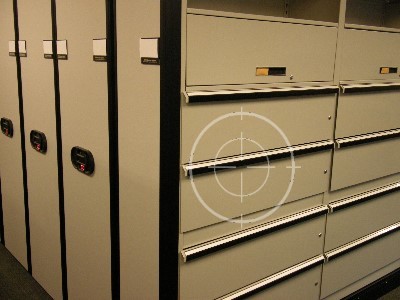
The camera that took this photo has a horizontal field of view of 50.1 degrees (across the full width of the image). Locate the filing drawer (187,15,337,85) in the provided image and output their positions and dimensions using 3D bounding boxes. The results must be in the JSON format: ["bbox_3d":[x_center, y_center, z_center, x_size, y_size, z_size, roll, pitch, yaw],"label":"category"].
[{"bbox_3d":[0.190,-0.422,1.863,0.866,0.245,0.350,-8,16,-38],"label":"filing drawer"}]

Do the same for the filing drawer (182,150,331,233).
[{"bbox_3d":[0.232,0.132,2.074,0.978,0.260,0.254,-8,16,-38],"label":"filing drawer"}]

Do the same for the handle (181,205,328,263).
[{"bbox_3d":[0.306,0.374,2.010,0.949,0.039,0.035,-8,16,-38],"label":"handle"}]

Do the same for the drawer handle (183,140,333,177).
[{"bbox_3d":[0.314,0.027,1.934,0.949,0.039,0.035,-8,16,-38],"label":"drawer handle"}]

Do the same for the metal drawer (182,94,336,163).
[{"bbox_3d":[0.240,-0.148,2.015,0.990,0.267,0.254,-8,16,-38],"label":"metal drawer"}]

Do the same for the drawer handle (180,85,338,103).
[{"bbox_3d":[0.298,-0.235,1.753,0.900,0.038,0.035,-8,16,-38],"label":"drawer handle"}]

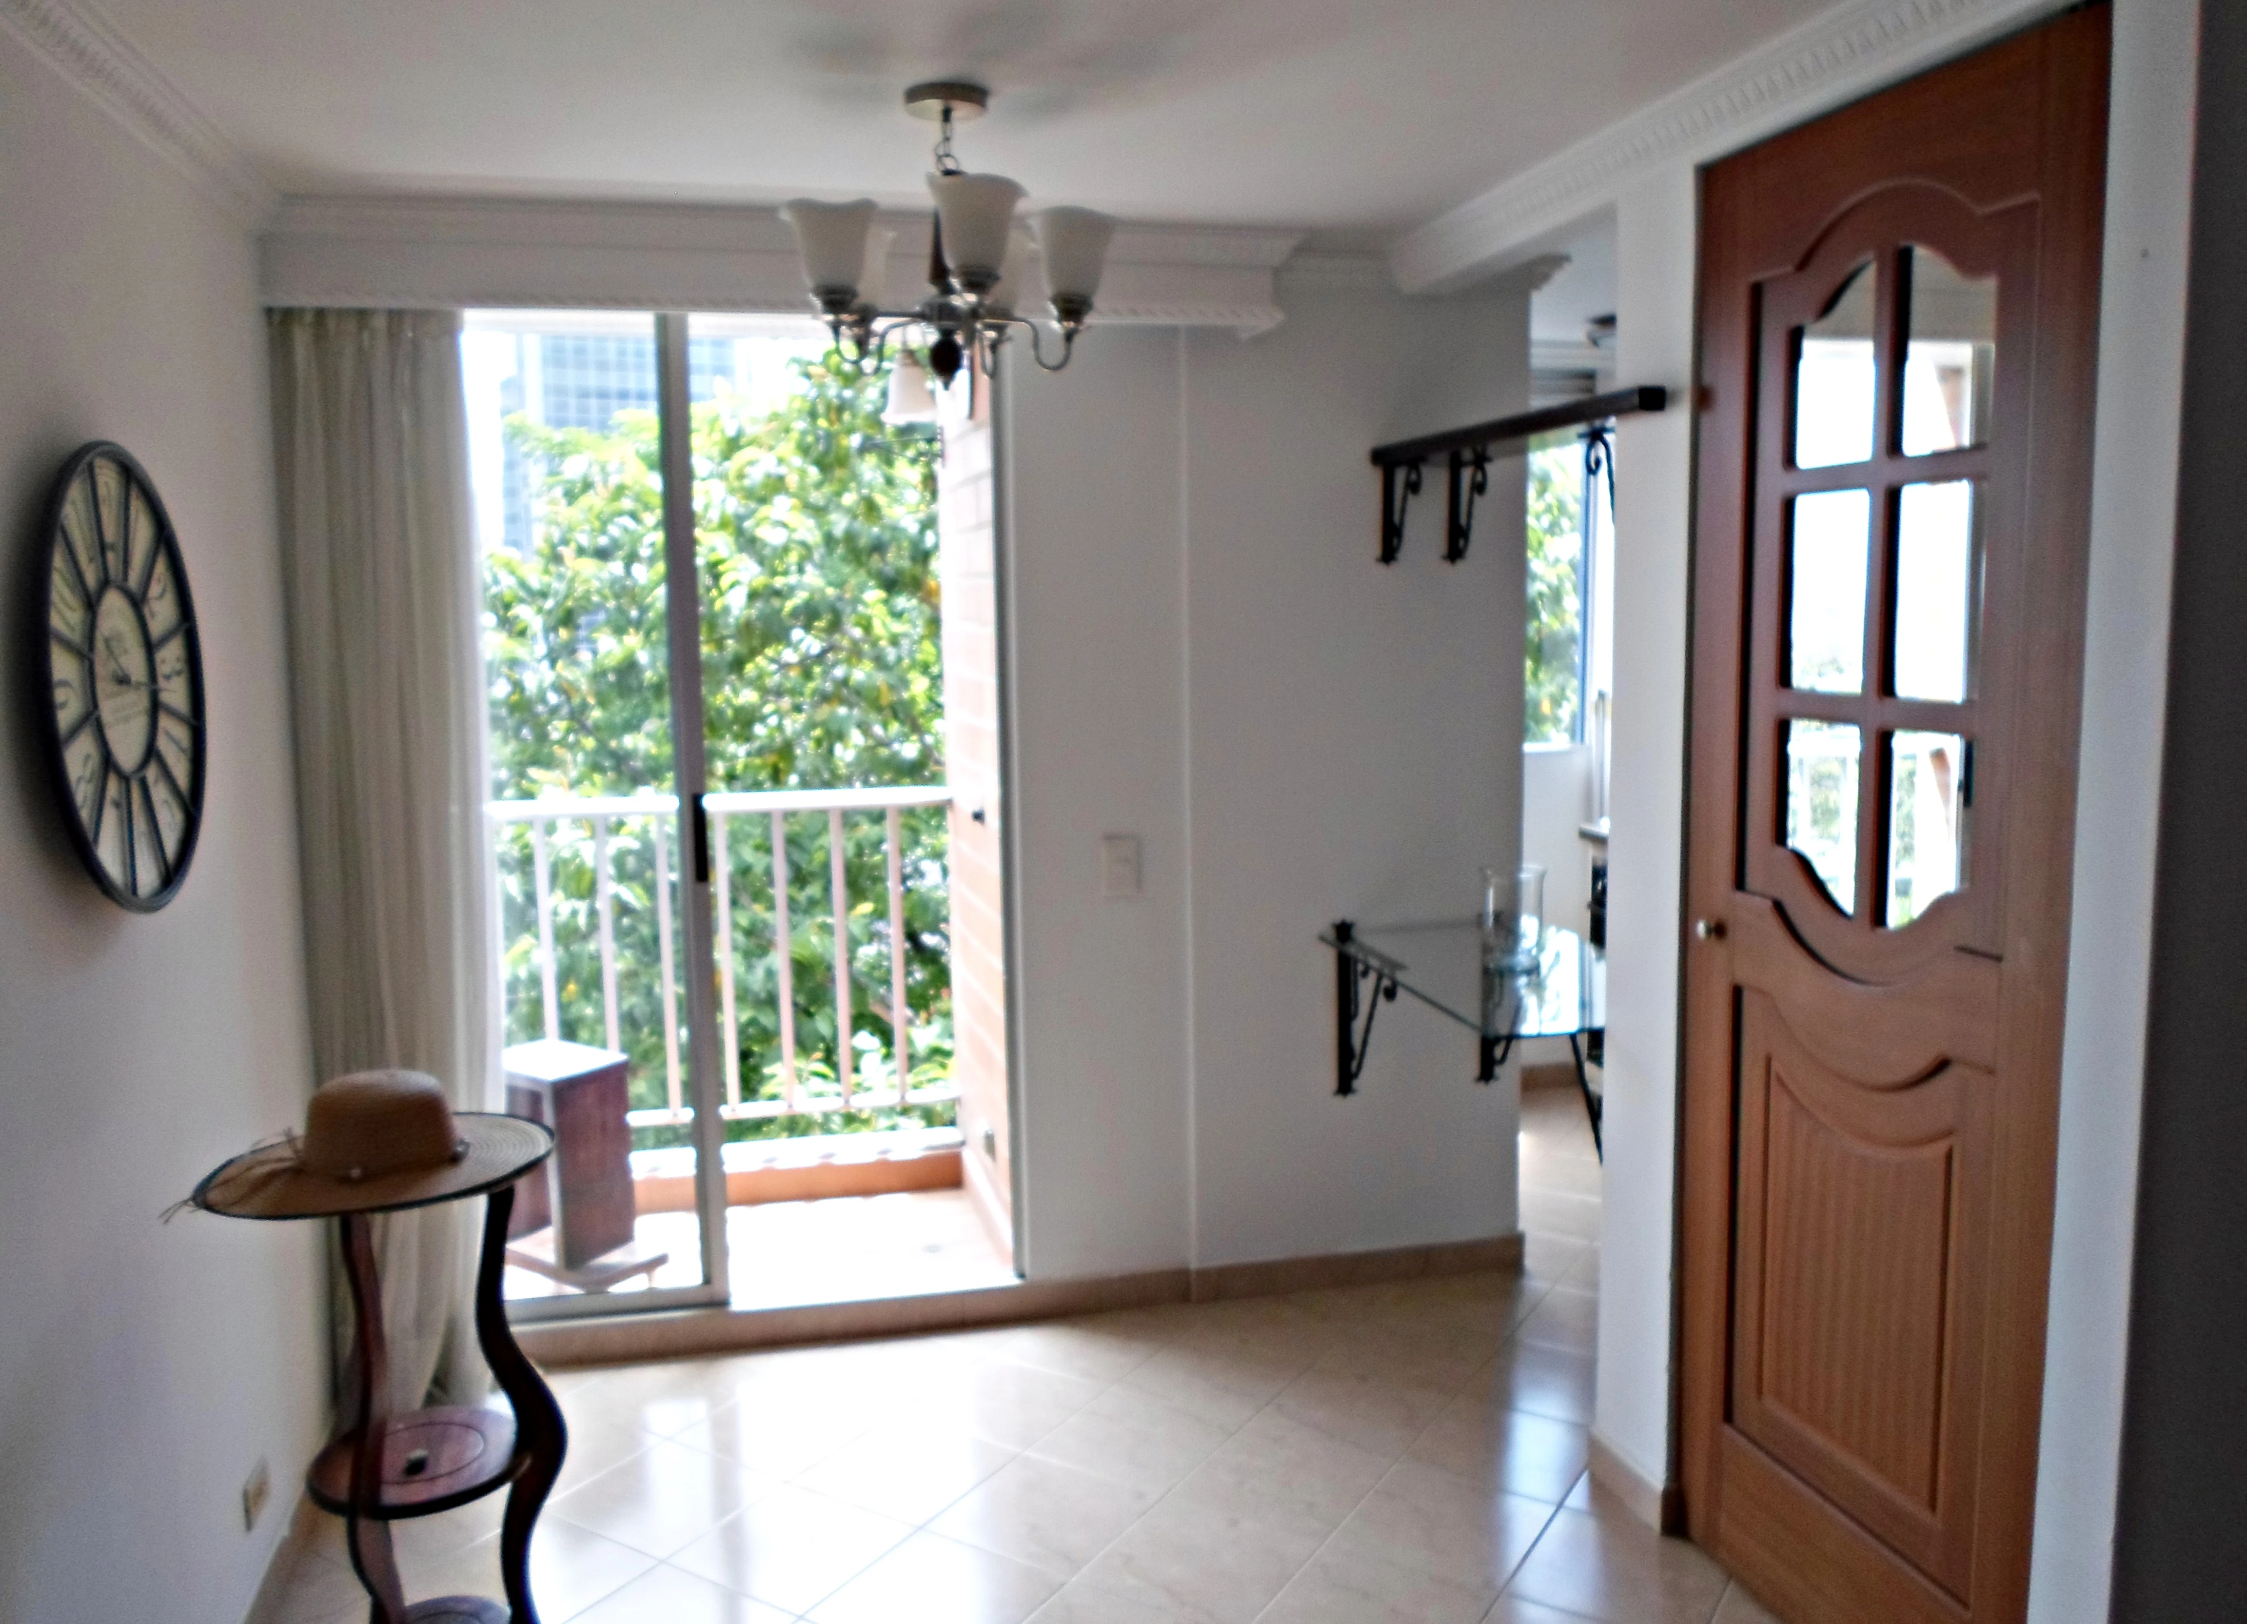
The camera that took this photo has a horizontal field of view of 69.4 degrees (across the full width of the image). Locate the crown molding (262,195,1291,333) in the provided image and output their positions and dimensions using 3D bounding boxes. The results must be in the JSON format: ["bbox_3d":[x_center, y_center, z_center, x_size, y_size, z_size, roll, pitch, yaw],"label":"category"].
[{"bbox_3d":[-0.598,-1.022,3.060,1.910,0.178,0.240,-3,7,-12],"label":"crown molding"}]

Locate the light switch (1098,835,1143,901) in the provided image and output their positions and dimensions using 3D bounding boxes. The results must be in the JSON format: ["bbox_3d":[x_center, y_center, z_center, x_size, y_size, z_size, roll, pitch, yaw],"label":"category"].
[{"bbox_3d":[-0.006,0.118,3.463,0.083,0.127,0.012,-3,7,-12],"label":"light switch"}]

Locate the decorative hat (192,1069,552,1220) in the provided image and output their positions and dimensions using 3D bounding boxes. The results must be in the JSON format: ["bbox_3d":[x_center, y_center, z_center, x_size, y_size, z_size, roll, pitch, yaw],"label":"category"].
[{"bbox_3d":[-0.970,0.405,2.123,0.420,0.110,0.420,-3,7,-12],"label":"decorative hat"}]

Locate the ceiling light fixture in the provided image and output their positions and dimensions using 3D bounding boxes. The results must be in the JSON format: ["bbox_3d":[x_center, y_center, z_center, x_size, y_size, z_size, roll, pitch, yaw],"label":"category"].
[{"bbox_3d":[-0.243,-0.813,2.309,0.490,0.410,0.490,-3,7,-12],"label":"ceiling light fixture"}]

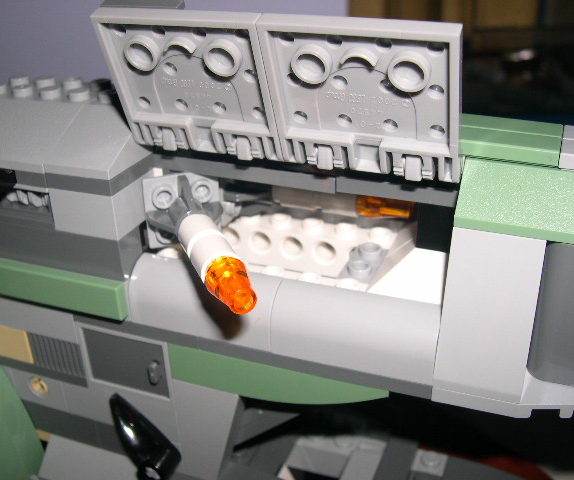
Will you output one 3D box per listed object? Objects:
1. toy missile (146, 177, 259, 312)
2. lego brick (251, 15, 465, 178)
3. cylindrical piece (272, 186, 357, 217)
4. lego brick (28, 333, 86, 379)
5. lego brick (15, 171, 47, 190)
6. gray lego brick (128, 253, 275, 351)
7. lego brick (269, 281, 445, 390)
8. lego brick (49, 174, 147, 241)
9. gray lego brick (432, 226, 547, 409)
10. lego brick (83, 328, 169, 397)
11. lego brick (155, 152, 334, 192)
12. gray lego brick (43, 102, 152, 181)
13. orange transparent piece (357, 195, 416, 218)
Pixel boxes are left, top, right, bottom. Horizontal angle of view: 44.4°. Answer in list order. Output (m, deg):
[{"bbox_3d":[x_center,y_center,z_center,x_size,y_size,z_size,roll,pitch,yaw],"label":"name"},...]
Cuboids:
[{"bbox_3d":[-0.014,0.002,0.125,0.016,0.016,0.038,-12,29,-19],"label":"toy missile"},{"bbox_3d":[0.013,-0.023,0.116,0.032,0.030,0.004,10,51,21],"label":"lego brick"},{"bbox_3d":[0.007,-0.010,0.154,0.019,0.008,0.008,10,29,21],"label":"cylindrical piece"},{"bbox_3d":[-0.053,0.025,0.170,0.016,0.010,0.008,9,29,20],"label":"lego brick"},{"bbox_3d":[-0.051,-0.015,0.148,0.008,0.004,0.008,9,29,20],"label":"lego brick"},{"bbox_3d":[-0.015,0.011,0.150,0.032,0.013,0.016,9,29,20],"label":"gray lego brick"},{"bbox_3d":[0.013,0.017,0.134,0.032,0.013,0.009,9,29,19],"label":"lego brick"},{"bbox_3d":[-0.039,-0.009,0.148,0.016,0.010,0.016,9,29,19],"label":"lego brick"},{"bbox_3d":[0.036,0.012,0.125,0.016,0.029,0.015,9,29,19],"label":"gray lego brick"},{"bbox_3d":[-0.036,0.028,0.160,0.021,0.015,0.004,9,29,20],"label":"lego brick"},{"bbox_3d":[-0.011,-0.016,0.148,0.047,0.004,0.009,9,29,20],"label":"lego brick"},{"bbox_3d":[-0.037,-0.022,0.145,0.016,0.010,0.024,9,29,19],"label":"gray lego brick"},{"bbox_3d":[0.020,-0.008,0.145,0.011,0.008,0.008,9,29,20],"label":"orange transparent piece"}]

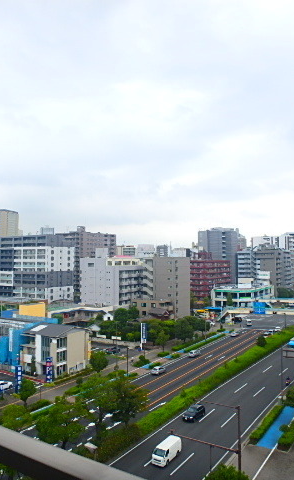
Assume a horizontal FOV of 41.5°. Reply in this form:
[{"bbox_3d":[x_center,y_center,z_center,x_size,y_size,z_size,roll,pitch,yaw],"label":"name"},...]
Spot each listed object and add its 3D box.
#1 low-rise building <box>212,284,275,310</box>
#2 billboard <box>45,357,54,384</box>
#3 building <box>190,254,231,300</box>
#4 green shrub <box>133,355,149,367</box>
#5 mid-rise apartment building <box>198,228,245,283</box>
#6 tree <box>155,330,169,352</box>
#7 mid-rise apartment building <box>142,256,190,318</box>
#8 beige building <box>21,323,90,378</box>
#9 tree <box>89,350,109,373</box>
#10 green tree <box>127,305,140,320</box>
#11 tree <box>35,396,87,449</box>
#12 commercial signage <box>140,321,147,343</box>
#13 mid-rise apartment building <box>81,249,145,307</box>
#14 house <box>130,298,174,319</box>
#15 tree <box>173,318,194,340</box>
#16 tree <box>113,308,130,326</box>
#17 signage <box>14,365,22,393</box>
[{"bbox_3d":[48.338,27.651,191.821,18.500,11.500,34.000,-3,-3,34],"label":"low-rise building"},{"bbox_3d":[-19.029,25.560,76.126,1.000,4.700,0.700,-3,-4,33],"label":"billboard"},{"bbox_3d":[35.767,23.002,220.008,14.000,28.000,34.000,-3,-4,33],"label":"building"},{"bbox_3d":[-1.293,27.937,90.675,3.200,2.100,2.600,-3,-4,34],"label":"green shrub"},{"bbox_3d":[45.944,14.933,258.136,25.000,43.000,15.000,1,-3,-28],"label":"mid-rise apartment building"},{"bbox_3d":[4.184,26.695,102.295,3.700,5.700,3.700,-1,-3,2],"label":"tree"},{"bbox_3d":[7.541,19.437,145.567,15.000,25.700,10.500,-3,-4,33],"label":"mid-rise apartment building"},{"bbox_3d":[-20.142,24.122,87.356,11.200,9.700,10.400,-3,-4,34],"label":"beige building"},{"bbox_3d":[-10.446,26.389,84.463,4.400,4.700,4.400,0,-3,-7],"label":"tree"},{"bbox_3d":[-4.096,25.499,118.605,4.200,10.200,4.200,0,-4,0],"label":"green tree"},{"bbox_3d":[-10.161,23.113,46.966,6.400,9.000,6.400,-3,-3,34],"label":"tree"},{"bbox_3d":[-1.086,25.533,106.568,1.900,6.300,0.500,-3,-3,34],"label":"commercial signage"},{"bbox_3d":[-13.595,19.024,163.810,19.400,29.000,20.000,-3,-4,33],"label":"mid-rise apartment building"},{"bbox_3d":[2.151,27.038,147.656,14.000,9.800,9.500,-2,-3,30],"label":"house"},{"bbox_3d":[10.896,26.888,115.086,5.800,7.200,5.800,-1,-3,0],"label":"tree"},{"bbox_3d":[-7.672,25.781,116.584,5.000,9.400,5.000,0,-4,0],"label":"tree"},{"bbox_3d":[-23.083,25.229,70.028,0.650,4.600,0.950,-3,-4,33],"label":"signage"}]

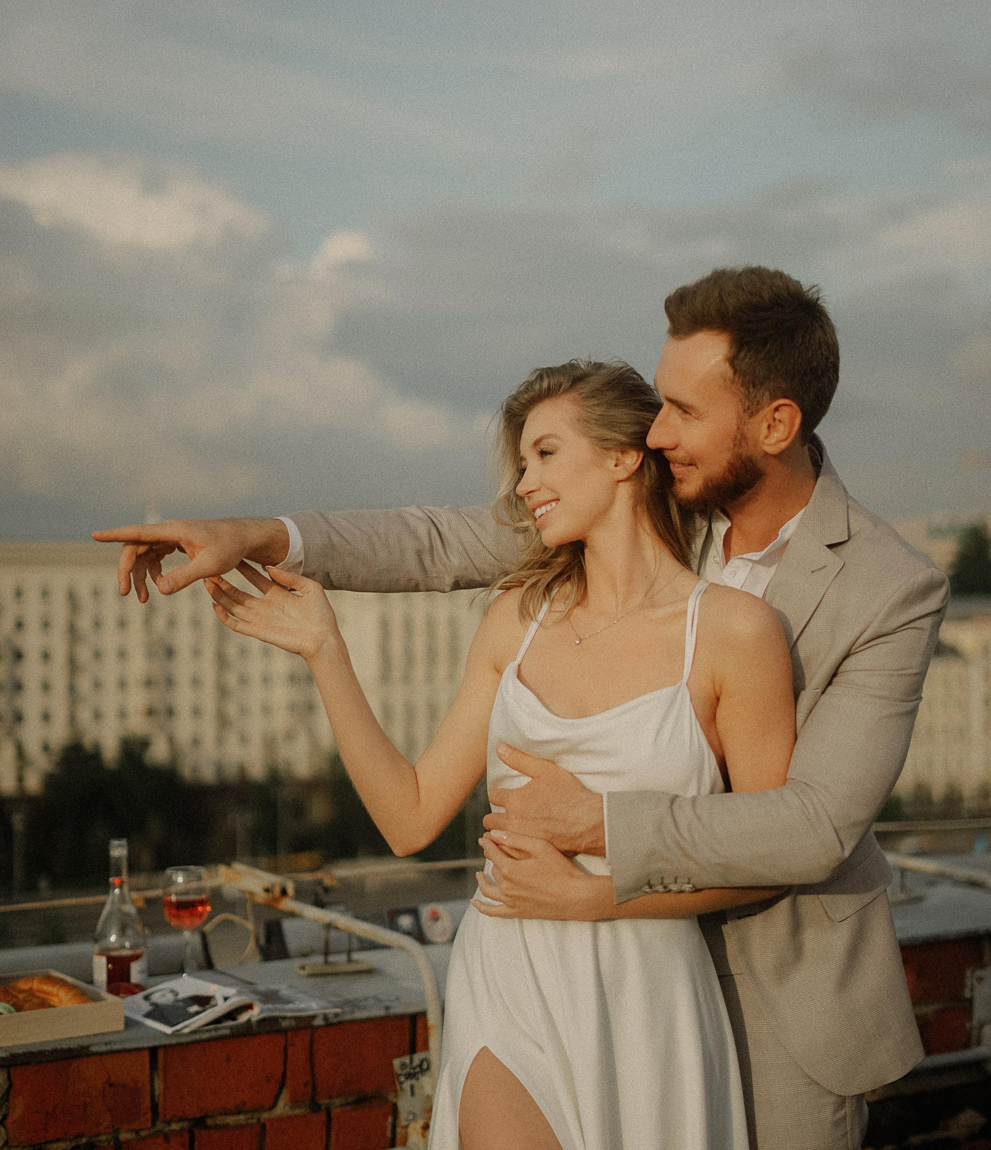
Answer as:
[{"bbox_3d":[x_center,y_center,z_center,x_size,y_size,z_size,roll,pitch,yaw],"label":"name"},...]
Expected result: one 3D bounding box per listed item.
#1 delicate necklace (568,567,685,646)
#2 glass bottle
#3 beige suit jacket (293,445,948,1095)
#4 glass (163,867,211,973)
[{"bbox_3d":[0.128,0.030,2.410,0.150,0.105,0.130,0,0,30],"label":"delicate necklace"},{"bbox_3d":[-0.700,0.636,3.850,0.094,0.291,0.094,0,0,0],"label":"glass bottle"},{"bbox_3d":[0.173,0.215,2.460,0.650,0.760,0.600,0,0,38],"label":"beige suit jacket"},{"bbox_3d":[-0.586,0.660,3.920,0.090,0.217,0.090,0,0,0],"label":"glass"}]

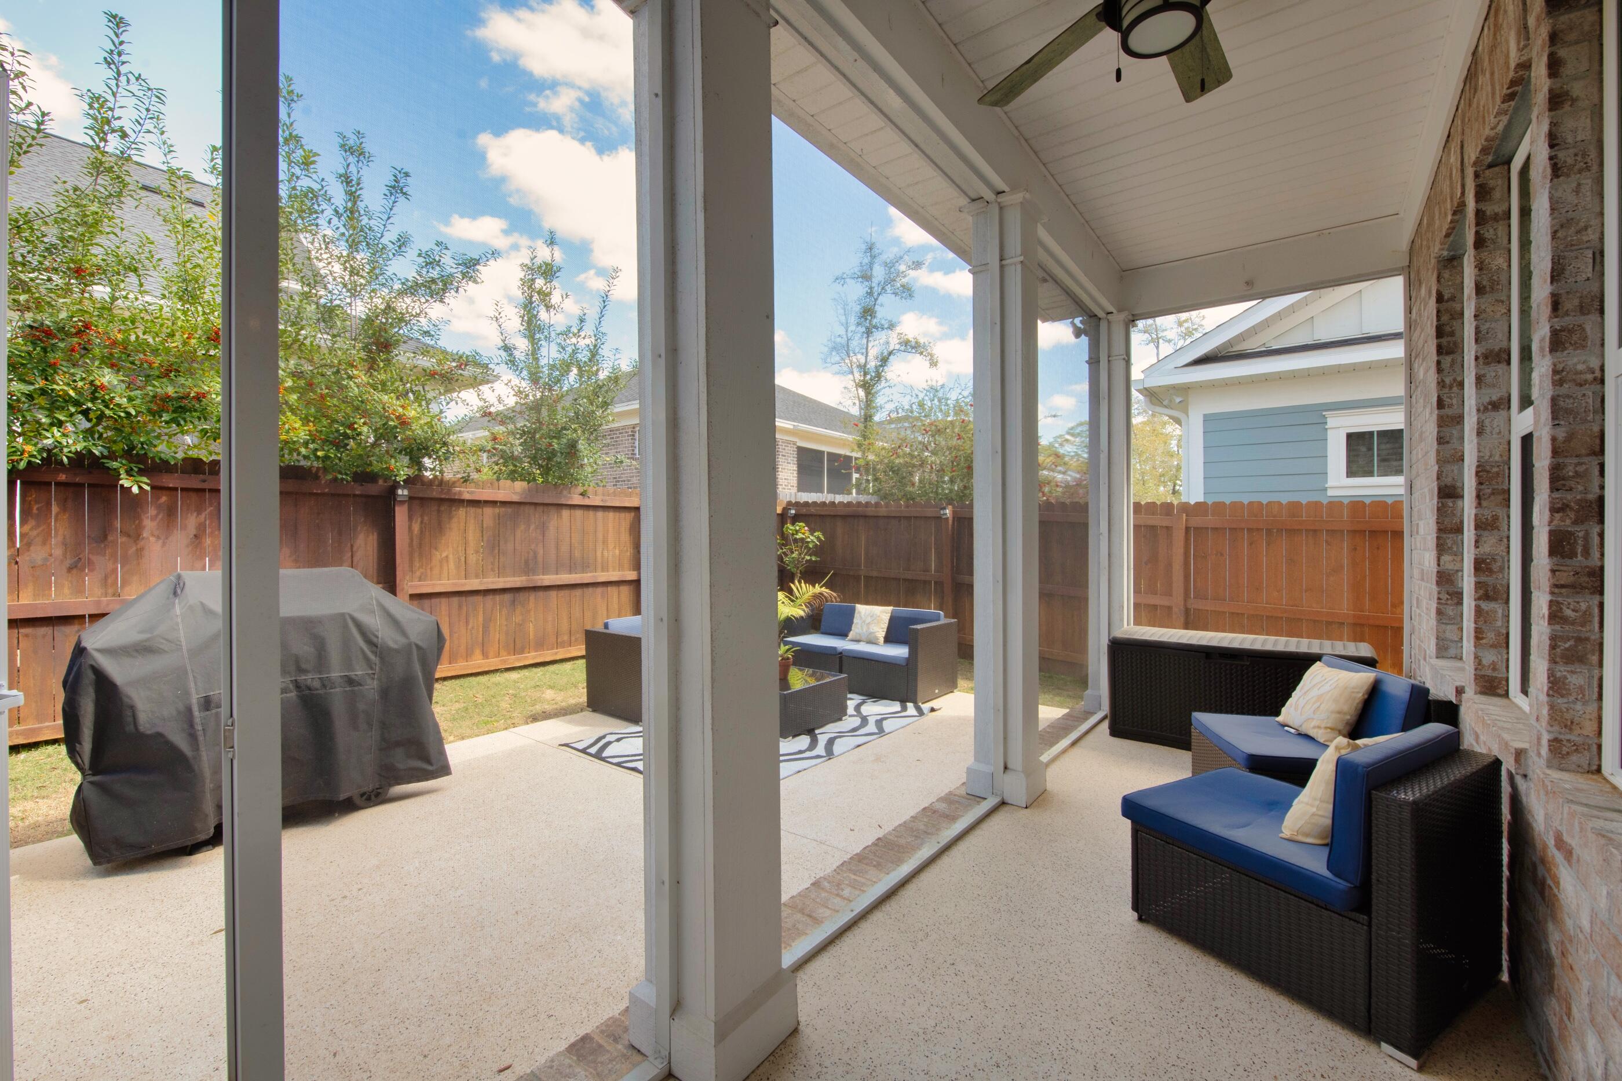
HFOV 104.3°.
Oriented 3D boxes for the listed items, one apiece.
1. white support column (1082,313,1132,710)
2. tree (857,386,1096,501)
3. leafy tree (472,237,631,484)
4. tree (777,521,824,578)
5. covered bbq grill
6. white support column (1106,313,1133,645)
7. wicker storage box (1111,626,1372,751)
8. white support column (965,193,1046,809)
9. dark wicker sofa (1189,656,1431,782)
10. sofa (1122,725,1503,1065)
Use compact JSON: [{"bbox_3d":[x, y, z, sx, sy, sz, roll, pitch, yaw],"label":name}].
[{"bbox_3d":[2.200,-0.182,4.621,0.278,2.861,0.269,0,0,35],"label":"white support column"},{"bbox_3d":[2.320,-0.400,8.800,3.000,3.500,2.400,0,0,15],"label":"tree"},{"bbox_3d":[-3.130,-1.150,7.600,1.850,4.800,1.800,0,0,-22],"label":"leafy tree"},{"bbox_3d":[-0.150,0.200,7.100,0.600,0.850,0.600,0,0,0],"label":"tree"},{"bbox_3d":[-2.723,0.745,3.235,0.720,1.170,1.370,0,0,40],"label":"covered bbq grill"},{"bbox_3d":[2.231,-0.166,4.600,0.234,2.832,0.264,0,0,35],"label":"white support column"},{"bbox_3d":[2.593,0.928,3.871,1.260,0.645,0.586,0,0,37],"label":"wicker storage box"},{"bbox_3d":[0.967,-0.182,3.125,0.278,2.861,0.269,0,0,35],"label":"white support column"},{"bbox_3d":[2.169,0.908,2.750,0.713,0.684,0.625,0,0,12],"label":"dark wicker sofa"},{"bbox_3d":[1.511,0.908,1.951,0.620,0.684,0.713,0,0,-31],"label":"sofa"}]

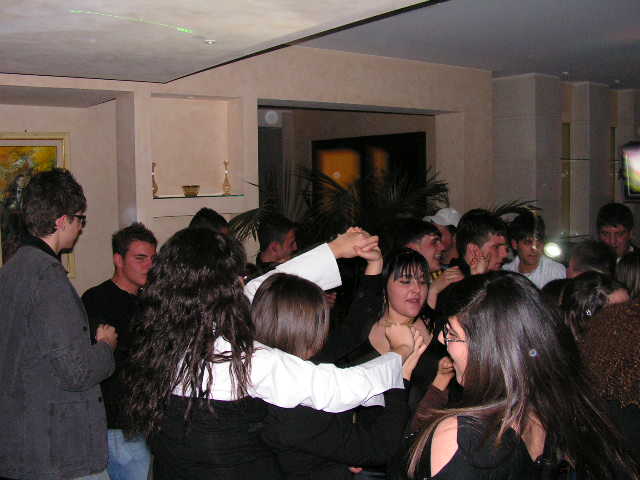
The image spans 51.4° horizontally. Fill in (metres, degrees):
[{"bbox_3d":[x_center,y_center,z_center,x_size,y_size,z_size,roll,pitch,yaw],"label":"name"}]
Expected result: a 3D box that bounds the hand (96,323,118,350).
[{"bbox_3d":[-0.702,0.319,2.200,0.085,0.100,0.085,-3,6,-24],"label":"hand"}]

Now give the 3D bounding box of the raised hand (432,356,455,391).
[{"bbox_3d":[0.393,0.421,2.100,0.085,0.115,0.080,19,6,11],"label":"raised hand"}]

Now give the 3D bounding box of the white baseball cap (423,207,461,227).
[{"bbox_3d":[0.683,-0.126,3.650,0.260,0.130,0.175,10,9,26],"label":"white baseball cap"}]

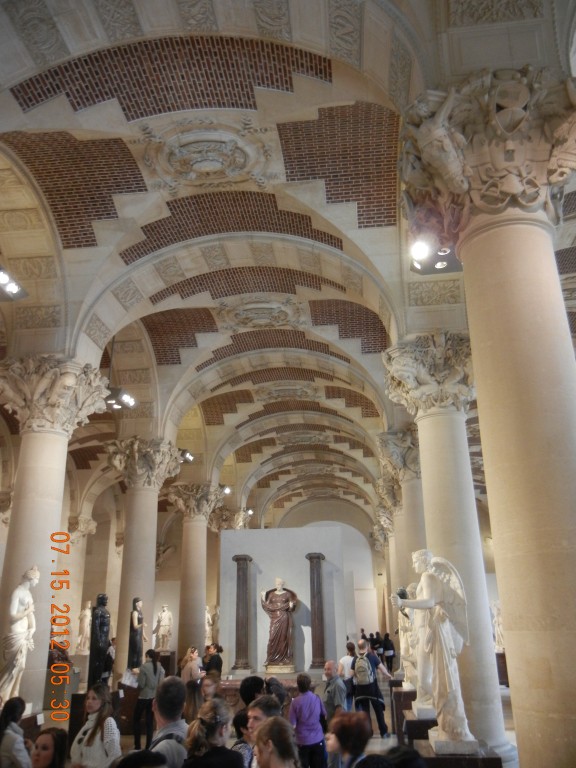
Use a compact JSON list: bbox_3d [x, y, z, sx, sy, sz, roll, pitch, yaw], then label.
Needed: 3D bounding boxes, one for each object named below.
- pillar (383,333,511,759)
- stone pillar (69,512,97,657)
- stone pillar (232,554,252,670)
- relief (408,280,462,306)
[{"bbox_3d":[2.643,2.479,10.561,1.682,6.575,1.682,-3,-20,6],"label":"pillar"},{"bbox_3d":[-8.772,8.735,27.600,1.000,6.500,1.000,-3,-20,6],"label":"stone pillar"},{"bbox_3d":[-1.082,5.418,15.845,0.480,2.620,0.460,-3,-20,6],"label":"stone pillar"},{"bbox_3d":[2.484,-1.531,11.253,0.857,0.401,0.087,-3,0,6],"label":"relief"}]

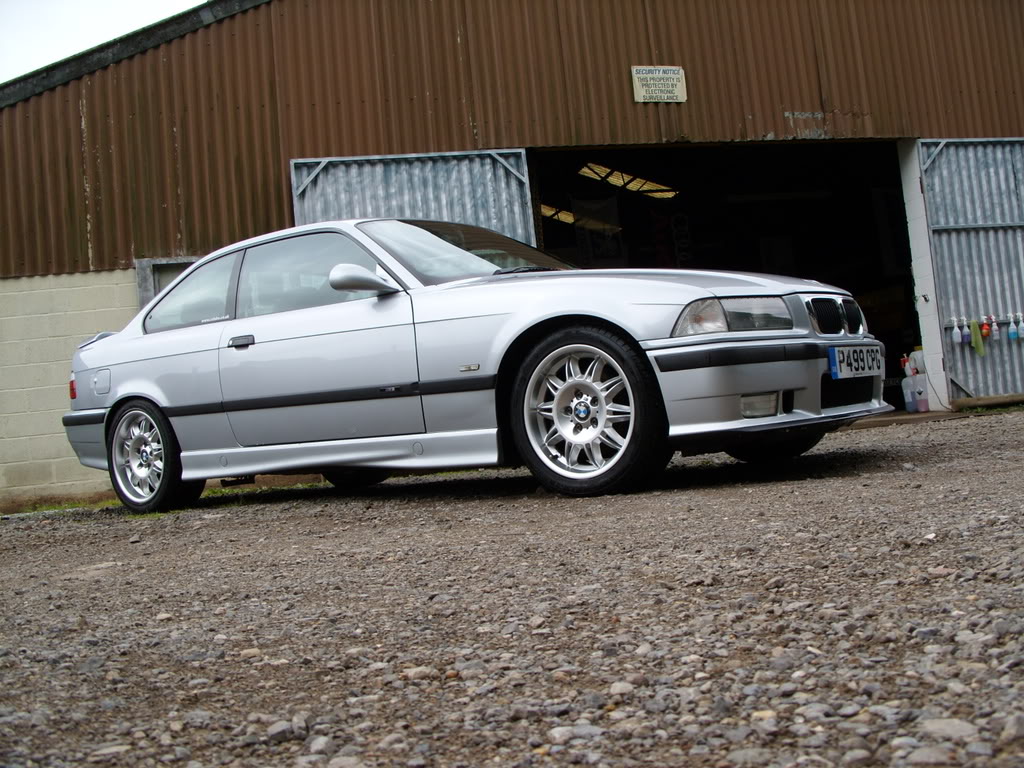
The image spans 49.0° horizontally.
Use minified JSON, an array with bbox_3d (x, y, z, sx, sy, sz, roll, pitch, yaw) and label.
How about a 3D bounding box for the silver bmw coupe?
[{"bbox_3d":[-0.419,-0.130,5.506,4.410,1.310,1.750,-7,-3,39],"label":"silver bmw coupe"}]

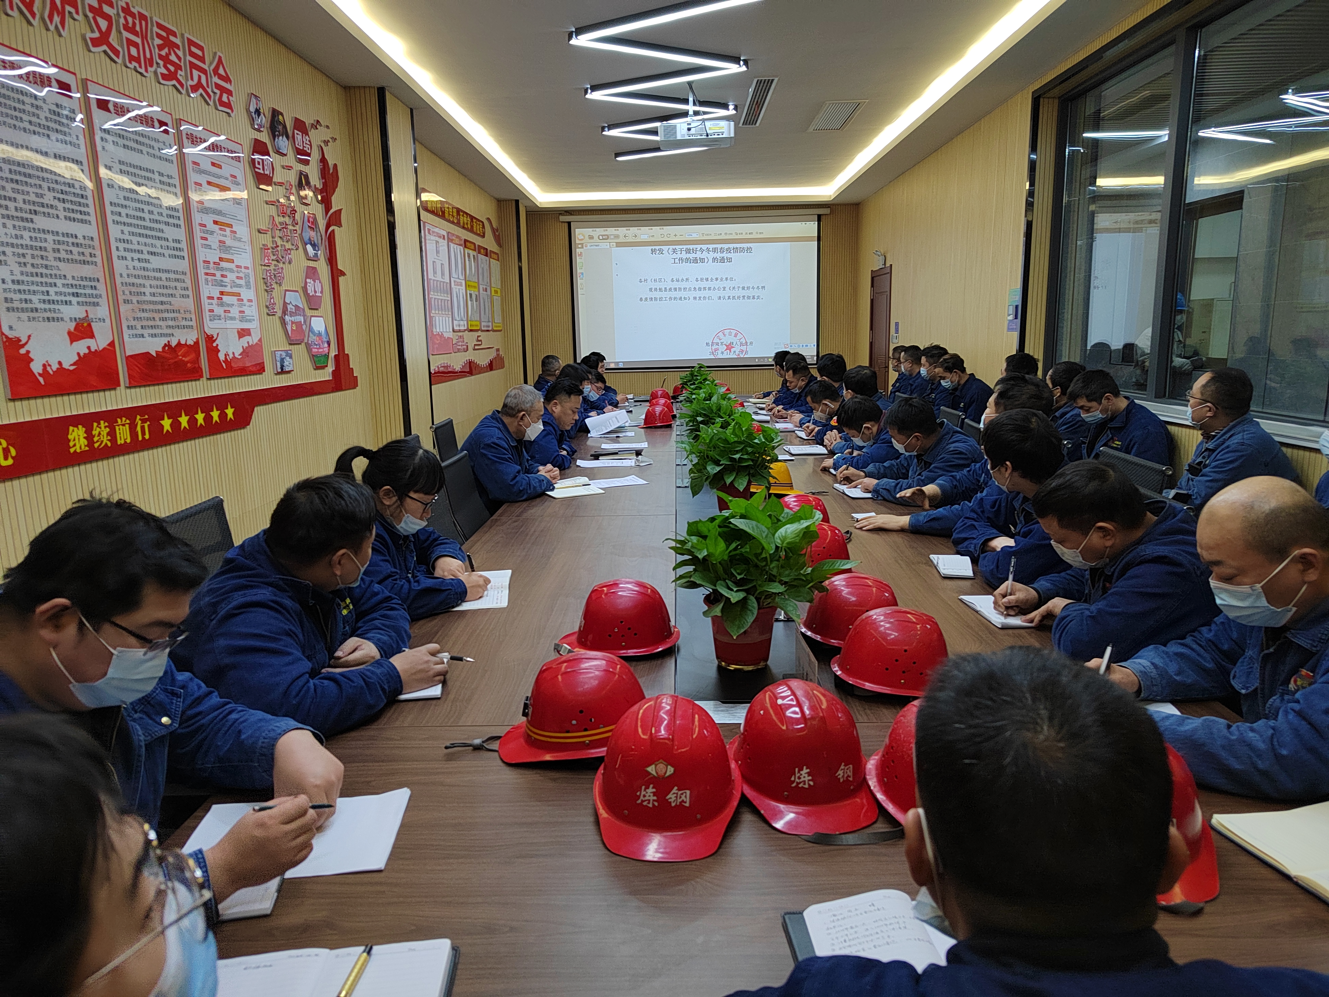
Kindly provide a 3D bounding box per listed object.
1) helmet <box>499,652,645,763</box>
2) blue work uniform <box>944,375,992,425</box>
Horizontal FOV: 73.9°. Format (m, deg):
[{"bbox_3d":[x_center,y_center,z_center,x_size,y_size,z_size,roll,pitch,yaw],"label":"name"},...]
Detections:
[{"bbox_3d":[-0.154,0.349,1.537,0.275,0.155,0.225,-2,11,-4],"label":"helmet"},{"bbox_3d":[1.894,-0.471,5.550,0.420,0.580,0.500,-3,11,-9],"label":"blue work uniform"}]

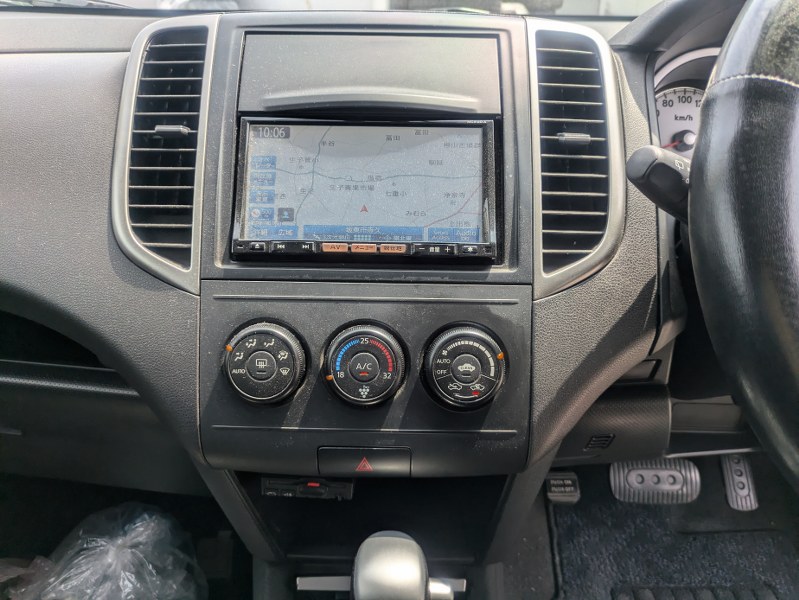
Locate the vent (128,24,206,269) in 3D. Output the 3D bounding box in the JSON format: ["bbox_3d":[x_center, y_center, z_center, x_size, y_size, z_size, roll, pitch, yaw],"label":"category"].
[{"bbox_3d":[-0.163,-0.107,0.407,0.052,0.173,0.025,1,-9,14],"label":"vent"}]

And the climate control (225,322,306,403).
[{"bbox_3d":[-0.086,0.041,0.369,0.051,0.051,0.021,1,-5,1],"label":"climate control"}]

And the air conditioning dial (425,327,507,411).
[{"bbox_3d":[0.042,0.043,0.368,0.051,0.051,0.021,1,-5,1],"label":"air conditioning dial"}]

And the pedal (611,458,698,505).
[{"bbox_3d":[0.335,0.236,0.755,0.116,0.060,0.022,1,-12,0],"label":"pedal"}]

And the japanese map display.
[{"bbox_3d":[-0.025,-0.081,0.394,0.161,0.086,0.011,1,-9,1],"label":"japanese map display"}]

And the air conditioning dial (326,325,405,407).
[{"bbox_3d":[-0.022,0.042,0.369,0.051,0.051,0.021,1,-5,1],"label":"air conditioning dial"}]

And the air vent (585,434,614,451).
[{"bbox_3d":[0.177,0.126,0.510,0.027,0.015,0.006,1,-2,0],"label":"air vent"}]

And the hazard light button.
[{"bbox_3d":[-0.024,0.106,0.378,0.061,0.021,0.011,1,2,1],"label":"hazard light button"}]

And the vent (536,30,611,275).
[{"bbox_3d":[0.121,-0.104,0.407,0.051,0.173,0.025,1,-10,-13],"label":"vent"}]

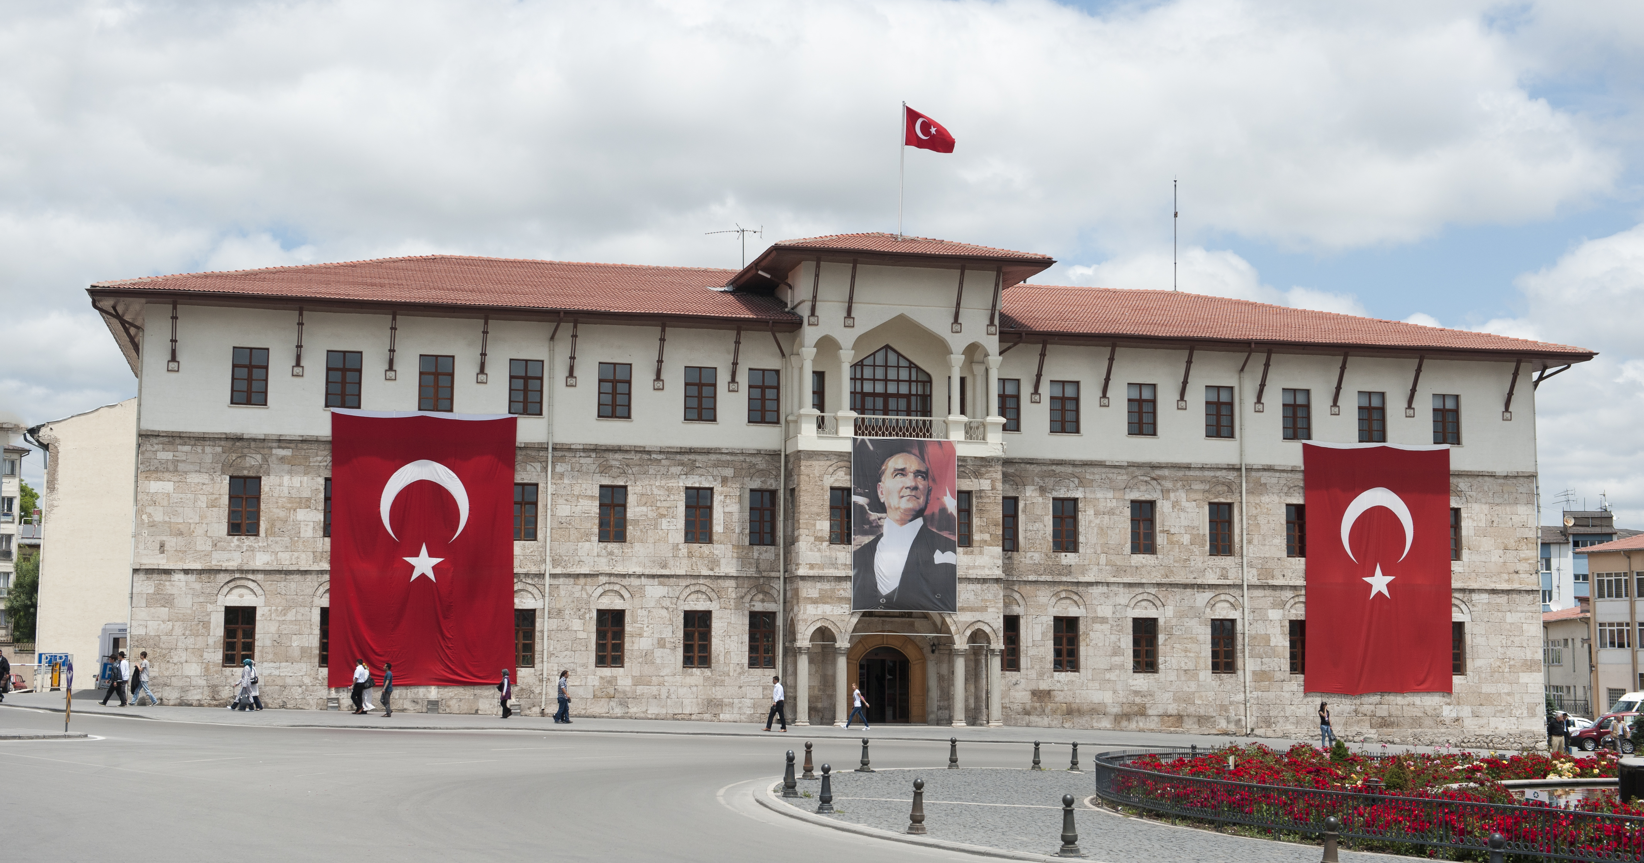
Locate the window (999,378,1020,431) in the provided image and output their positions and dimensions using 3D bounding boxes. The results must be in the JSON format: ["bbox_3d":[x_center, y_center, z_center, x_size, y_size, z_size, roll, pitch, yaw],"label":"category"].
[{"bbox_3d":[6.577,-0.942,78.615,1.120,1.891,0.180,2,-6,-13],"label":"window"}]

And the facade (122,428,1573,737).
[{"bbox_3d":[2.570,5.664,75.856,50.800,10.171,3.000,2,-6,-13],"label":"facade"}]

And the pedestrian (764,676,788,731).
[{"bbox_3d":[-1.479,8.672,69.675,0.750,1.791,0.500,2,-7,-13],"label":"pedestrian"}]

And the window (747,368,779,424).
[{"bbox_3d":[-2.013,-1.223,76.643,1.103,1.892,0.180,2,-6,-13],"label":"window"}]

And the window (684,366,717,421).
[{"bbox_3d":[-4.209,-1.288,76.138,1.111,1.875,0.180,2,-6,-13],"label":"window"}]

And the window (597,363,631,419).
[{"bbox_3d":[-7.052,-1.386,74.734,1.135,1.888,0.150,2,-7,-13],"label":"window"}]

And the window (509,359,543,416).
[{"bbox_3d":[-10.078,-1.511,74.794,1.150,1.887,0.180,2,-6,-13],"label":"window"}]

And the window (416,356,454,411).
[{"bbox_3d":[-12.903,-1.613,73.382,1.135,1.888,0.150,2,-7,-13],"label":"window"}]

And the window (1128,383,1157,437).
[{"bbox_3d":[11.572,-0.769,79.048,1.135,1.888,0.150,2,-7,-13],"label":"window"}]

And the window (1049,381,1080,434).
[{"bbox_3d":[8.705,-0.861,78.383,1.135,1.888,0.150,2,-7,-13],"label":"window"}]

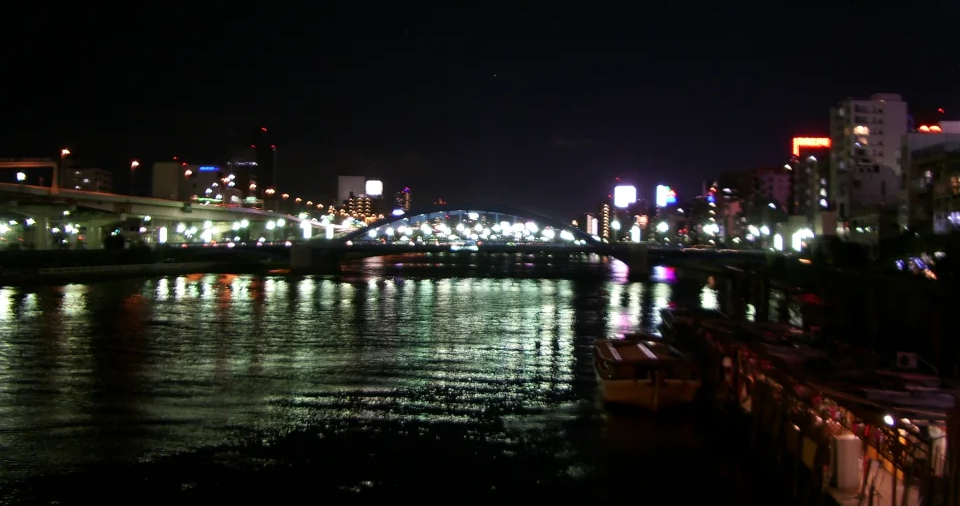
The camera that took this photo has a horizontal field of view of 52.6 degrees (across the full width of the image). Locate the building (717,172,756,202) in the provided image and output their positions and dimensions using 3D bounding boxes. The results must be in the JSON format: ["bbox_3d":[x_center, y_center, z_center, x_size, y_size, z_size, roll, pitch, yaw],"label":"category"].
[{"bbox_3d":[105.708,-17.717,400.000,15.500,31.000,16.000,1,1,8],"label":"building"}]

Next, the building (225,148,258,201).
[{"bbox_3d":[-319.442,-81.245,1300.000,42.000,118.000,35.000,1,1,8],"label":"building"}]

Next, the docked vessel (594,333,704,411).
[{"bbox_3d":[9.200,6.650,56.500,5.000,2.900,14.000,1,1,2],"label":"docked vessel"}]

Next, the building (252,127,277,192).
[{"bbox_3d":[-299.737,-98.392,1350.000,31.000,150.000,31.000,1,1,8],"label":"building"}]

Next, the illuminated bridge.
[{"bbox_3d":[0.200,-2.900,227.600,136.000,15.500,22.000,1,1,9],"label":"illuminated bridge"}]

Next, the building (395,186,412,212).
[{"bbox_3d":[-77.241,-39.856,980.000,18.000,52.000,17.000,1,1,8],"label":"building"}]

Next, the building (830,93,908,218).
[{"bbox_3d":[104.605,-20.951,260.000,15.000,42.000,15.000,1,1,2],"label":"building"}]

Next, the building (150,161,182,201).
[{"bbox_3d":[-200.258,-32.973,620.000,19.000,50.000,19.000,1,1,4],"label":"building"}]

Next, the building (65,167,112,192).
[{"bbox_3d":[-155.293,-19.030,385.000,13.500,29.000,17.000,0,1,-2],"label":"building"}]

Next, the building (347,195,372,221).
[{"bbox_3d":[-91.871,-26.625,740.000,20.000,34.000,16.000,1,1,8],"label":"building"}]

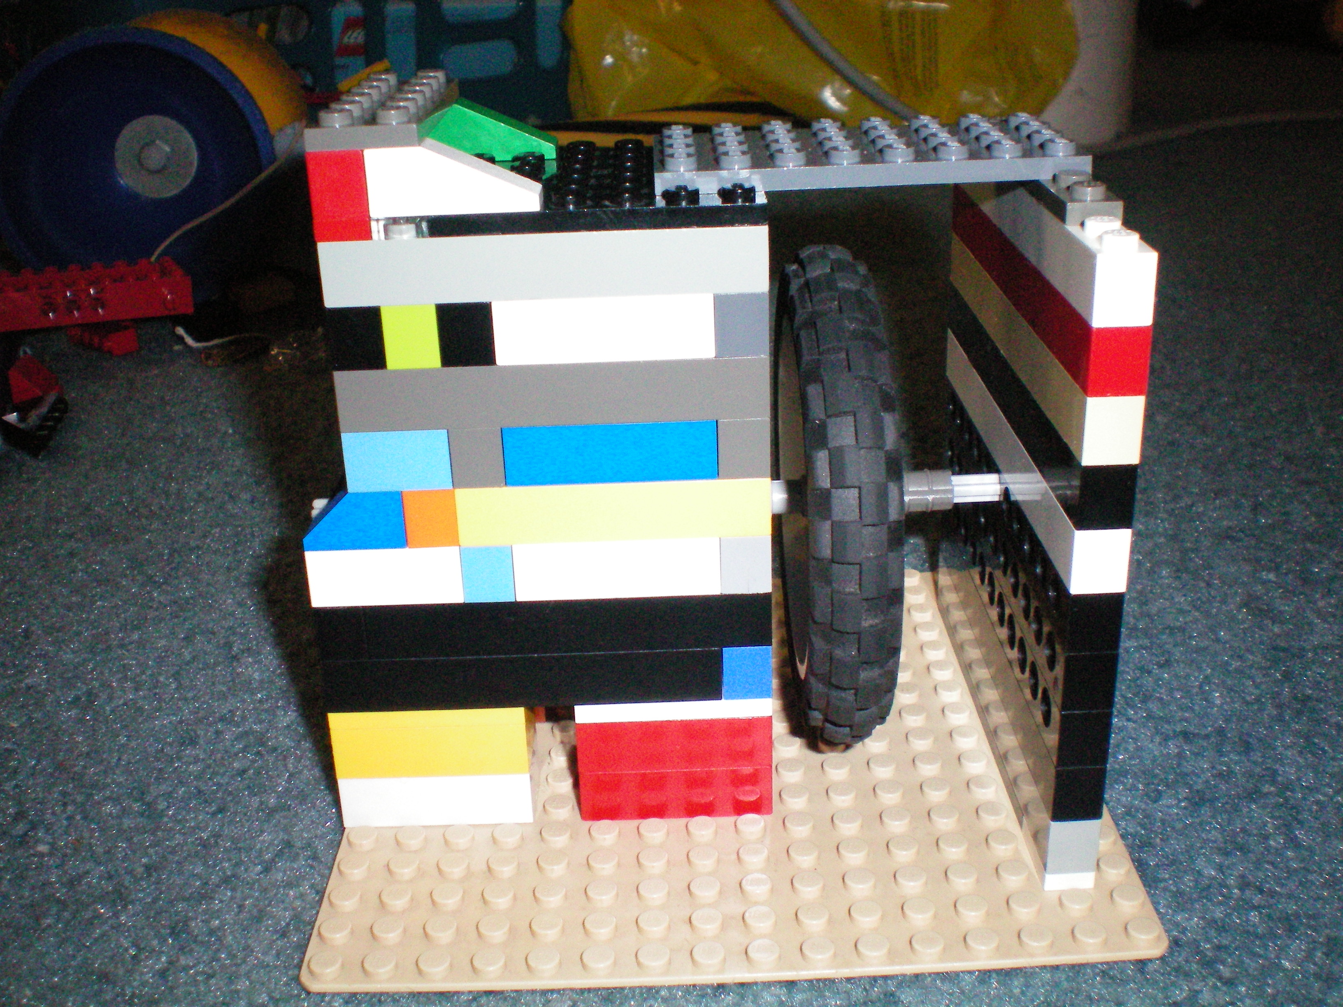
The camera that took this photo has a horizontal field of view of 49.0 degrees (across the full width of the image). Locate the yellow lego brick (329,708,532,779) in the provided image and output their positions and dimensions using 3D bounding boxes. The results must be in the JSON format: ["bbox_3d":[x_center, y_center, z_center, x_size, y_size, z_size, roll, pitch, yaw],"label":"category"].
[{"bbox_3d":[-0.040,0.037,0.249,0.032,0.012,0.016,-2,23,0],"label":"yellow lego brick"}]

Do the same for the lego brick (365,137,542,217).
[{"bbox_3d":[-0.031,-0.047,0.210,0.024,0.010,0.008,-2,23,0],"label":"lego brick"}]

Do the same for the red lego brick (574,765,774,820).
[{"bbox_3d":[0.001,0.045,0.252,0.032,0.010,0.016,-2,23,0],"label":"red lego brick"}]

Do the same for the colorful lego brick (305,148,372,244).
[{"bbox_3d":[-0.046,-0.044,0.209,0.008,0.013,0.009,-2,23,0],"label":"colorful lego brick"}]

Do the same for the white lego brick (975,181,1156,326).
[{"bbox_3d":[0.057,-0.046,0.231,0.008,0.011,0.092,-2,23,0],"label":"white lego brick"}]

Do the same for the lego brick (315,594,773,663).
[{"bbox_3d":[-0.020,0.018,0.237,0.072,0.010,0.008,-2,23,0],"label":"lego brick"}]

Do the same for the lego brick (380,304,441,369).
[{"bbox_3d":[-0.038,-0.026,0.217,0.008,0.010,0.009,-2,23,0],"label":"lego brick"}]

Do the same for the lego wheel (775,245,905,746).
[{"bbox_3d":[0.026,-0.001,0.249,0.015,0.082,0.082,-2,23,0],"label":"lego wheel"}]

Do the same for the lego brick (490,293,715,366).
[{"bbox_3d":[-0.010,-0.027,0.217,0.032,0.010,0.009,-2,23,0],"label":"lego brick"}]

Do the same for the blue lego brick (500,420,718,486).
[{"bbox_3d":[-0.009,-0.009,0.224,0.032,0.010,0.009,-2,23,0],"label":"blue lego brick"}]

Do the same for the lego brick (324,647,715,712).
[{"bbox_3d":[-0.024,0.027,0.240,0.064,0.010,0.008,-2,23,0],"label":"lego brick"}]

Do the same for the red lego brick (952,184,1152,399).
[{"bbox_3d":[0.057,-0.037,0.235,0.008,0.010,0.096,-2,23,0],"label":"red lego brick"}]

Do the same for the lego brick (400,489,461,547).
[{"bbox_3d":[-0.037,0.001,0.228,0.008,0.010,0.009,-2,23,0],"label":"lego brick"}]

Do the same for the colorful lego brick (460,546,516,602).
[{"bbox_3d":[-0.029,0.009,0.233,0.008,0.010,0.008,-2,23,0],"label":"colorful lego brick"}]

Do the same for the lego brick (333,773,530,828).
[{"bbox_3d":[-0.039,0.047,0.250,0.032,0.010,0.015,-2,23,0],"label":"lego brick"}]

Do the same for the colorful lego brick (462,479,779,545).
[{"bbox_3d":[-0.009,0.000,0.230,0.048,0.010,0.008,-2,23,0],"label":"colorful lego brick"}]

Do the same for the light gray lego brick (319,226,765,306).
[{"bbox_3d":[-0.018,-0.035,0.214,0.064,0.010,0.008,-2,23,0],"label":"light gray lego brick"}]

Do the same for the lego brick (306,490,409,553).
[{"bbox_3d":[-0.049,0.001,0.229,0.016,0.010,0.008,-2,23,0],"label":"lego brick"}]

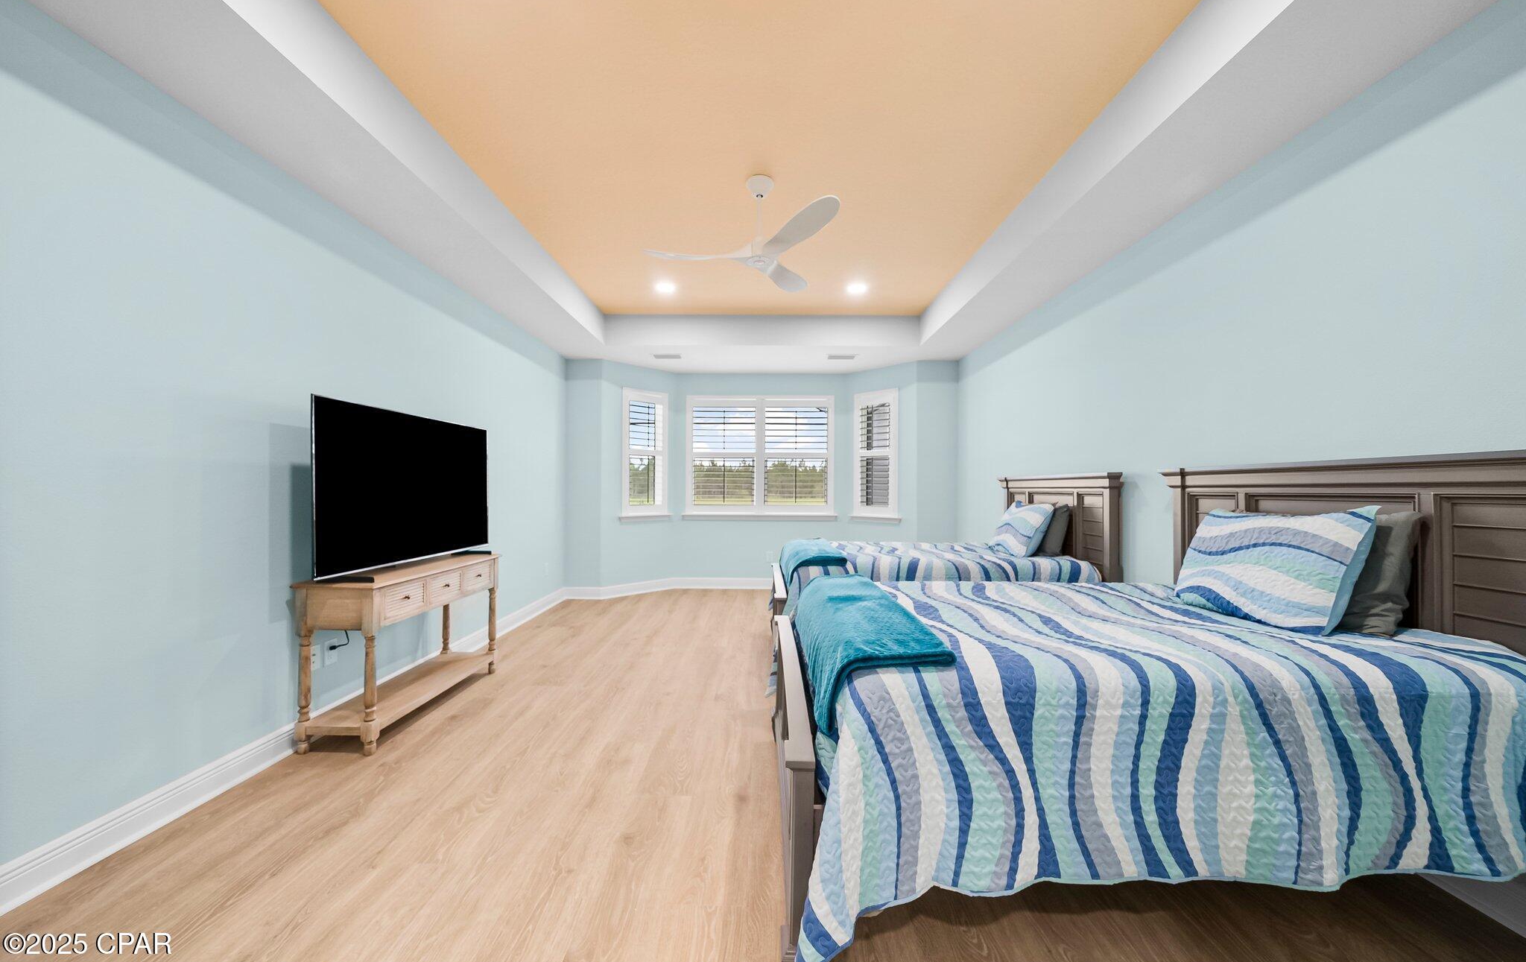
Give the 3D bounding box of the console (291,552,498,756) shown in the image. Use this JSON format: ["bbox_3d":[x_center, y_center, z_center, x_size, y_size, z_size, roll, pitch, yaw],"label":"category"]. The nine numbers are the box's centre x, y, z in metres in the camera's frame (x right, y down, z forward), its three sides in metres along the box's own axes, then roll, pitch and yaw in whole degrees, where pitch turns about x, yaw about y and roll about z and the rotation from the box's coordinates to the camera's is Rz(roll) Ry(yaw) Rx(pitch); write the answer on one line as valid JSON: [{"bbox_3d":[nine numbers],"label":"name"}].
[{"bbox_3d":[-1.997,0.900,2.910,0.428,0.794,1.147,0,-1,0],"label":"console"}]

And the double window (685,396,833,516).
[{"bbox_3d":[-0.036,-0.296,6.358,1.865,1.533,0.120,0,-1,0],"label":"double window"}]

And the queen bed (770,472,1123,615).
[{"bbox_3d":[1.125,0.642,3.869,2.092,1.355,1.487,0,-1,0],"label":"queen bed"}]

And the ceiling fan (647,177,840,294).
[{"bbox_3d":[-0.107,-1.492,2.932,1.140,0.498,1.220,0,-1,0],"label":"ceiling fan"}]

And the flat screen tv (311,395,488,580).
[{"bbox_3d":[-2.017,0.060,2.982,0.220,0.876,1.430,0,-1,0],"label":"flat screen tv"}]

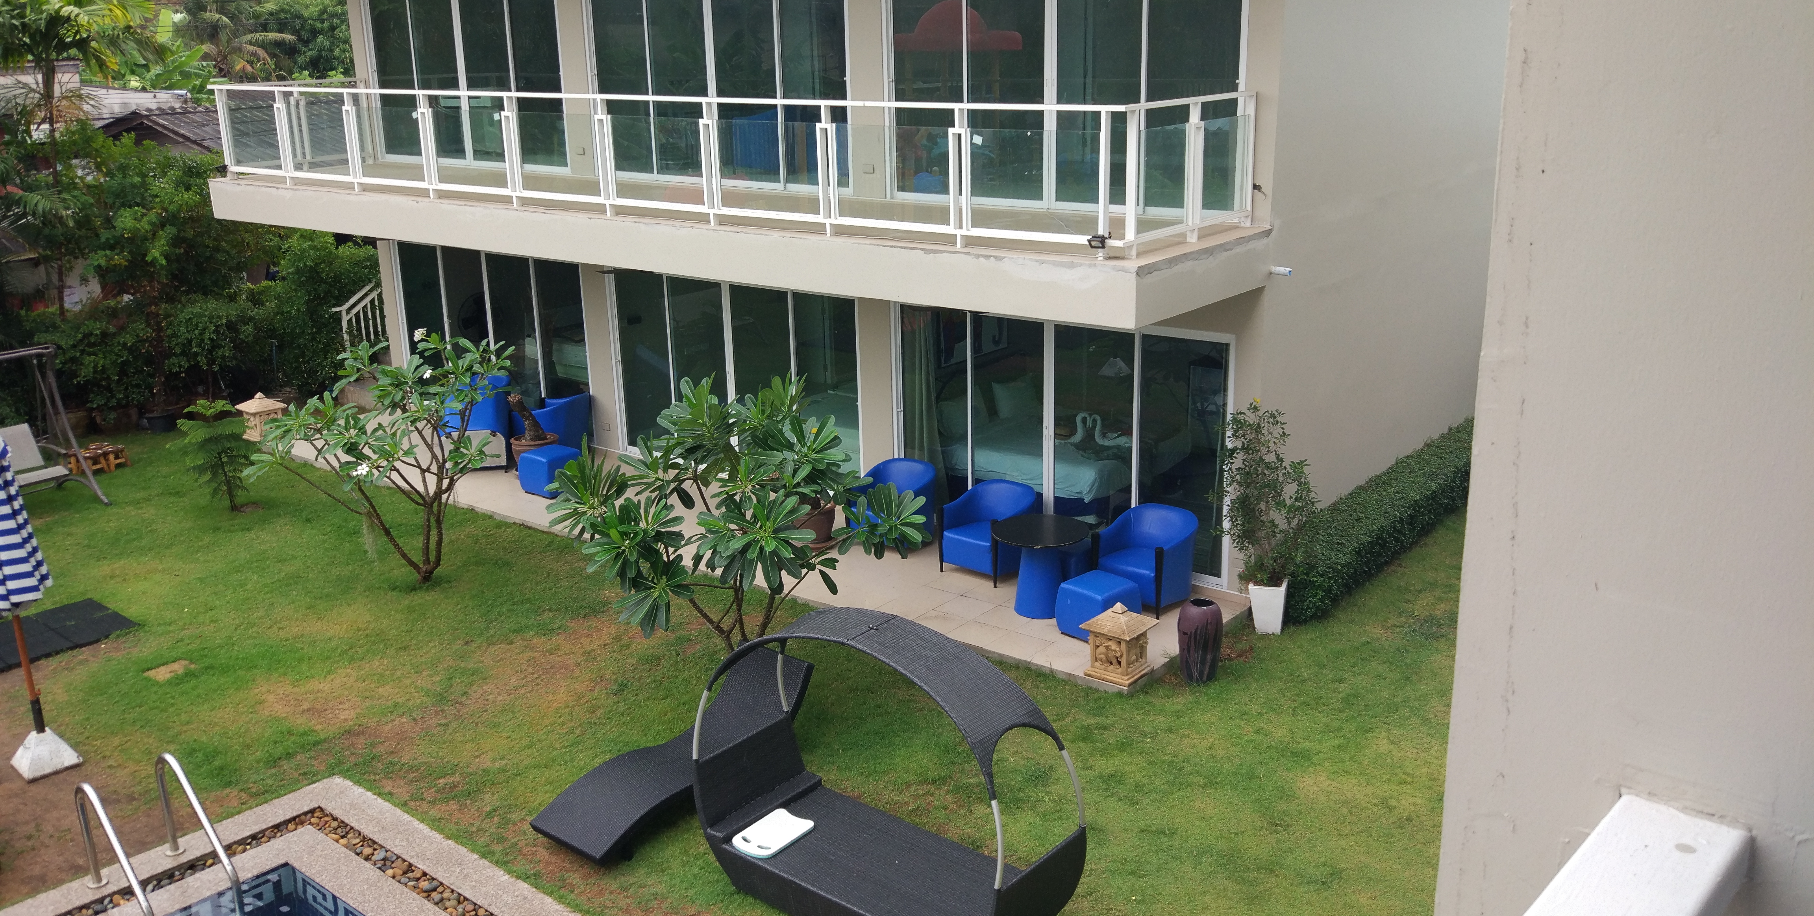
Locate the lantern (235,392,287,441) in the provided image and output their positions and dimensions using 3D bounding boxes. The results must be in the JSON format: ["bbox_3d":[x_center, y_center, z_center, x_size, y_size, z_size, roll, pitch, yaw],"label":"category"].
[{"bbox_3d":[-7.933,-0.525,17.957,0.432,0.552,0.432,11,19,35],"label":"lantern"}]

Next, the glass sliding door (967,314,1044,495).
[{"bbox_3d":[0.908,-0.273,13.564,0.883,2.125,0.064,11,19,35],"label":"glass sliding door"}]

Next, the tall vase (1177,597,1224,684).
[{"bbox_3d":[2.213,1.377,11.031,0.345,0.623,0.345,-1,16,0],"label":"tall vase"}]

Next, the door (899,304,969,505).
[{"bbox_3d":[0.275,-0.425,13.938,0.870,2.150,0.060,11,21,36],"label":"door"}]

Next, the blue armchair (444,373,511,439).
[{"bbox_3d":[-5.089,-0.512,17.445,0.644,0.800,0.644,11,19,35],"label":"blue armchair"}]

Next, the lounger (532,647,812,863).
[{"bbox_3d":[-1.448,1.863,9.367,0.660,0.750,1.850,13,21,39],"label":"lounger"}]

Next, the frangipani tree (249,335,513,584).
[{"bbox_3d":[-4.618,0.060,12.983,2.150,2.260,1.950,-7,17,-18],"label":"frangipani tree"}]

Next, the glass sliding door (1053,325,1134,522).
[{"bbox_3d":[1.638,-0.130,13.038,0.892,2.125,0.064,11,19,35],"label":"glass sliding door"}]

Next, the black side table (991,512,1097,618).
[{"bbox_3d":[1.113,0.935,12.210,0.810,0.705,0.810,-1,17,0],"label":"black side table"}]

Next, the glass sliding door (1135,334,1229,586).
[{"bbox_3d":[2.337,-0.002,12.407,0.860,2.130,0.060,11,20,35],"label":"glass sliding door"}]

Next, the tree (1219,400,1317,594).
[{"bbox_3d":[2.950,0.314,11.740,0.700,1.530,0.680,11,21,36],"label":"tree"}]

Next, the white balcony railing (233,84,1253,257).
[{"bbox_3d":[-2.551,-3.005,14.025,11.700,1.040,1.940,11,21,36],"label":"white balcony railing"}]

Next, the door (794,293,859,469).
[{"bbox_3d":[-0.823,-0.610,14.814,0.883,2.125,0.064,11,19,35],"label":"door"}]

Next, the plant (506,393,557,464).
[{"bbox_3d":[-4.157,-0.252,16.293,0.552,0.902,0.534,11,19,35],"label":"plant"}]

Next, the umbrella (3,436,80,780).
[{"bbox_3d":[-5.916,0.826,9.723,0.515,2.622,0.515,11,19,35],"label":"umbrella"}]

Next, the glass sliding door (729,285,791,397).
[{"bbox_3d":[-1.469,-0.772,15.209,0.880,2.150,0.060,11,21,36],"label":"glass sliding door"}]

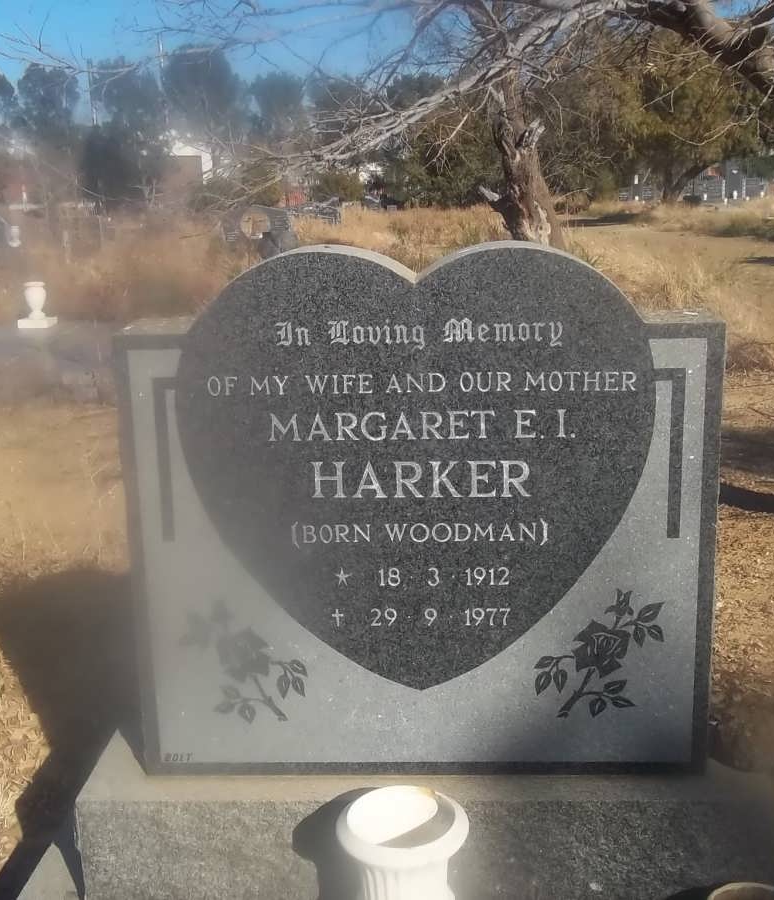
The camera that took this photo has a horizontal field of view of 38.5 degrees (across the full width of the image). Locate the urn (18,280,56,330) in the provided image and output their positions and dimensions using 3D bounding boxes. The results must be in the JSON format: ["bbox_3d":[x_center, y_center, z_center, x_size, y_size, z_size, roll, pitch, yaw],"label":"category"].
[{"bbox_3d":[-2.649,-1.095,8.373,0.222,0.328,0.222,-1,13,2],"label":"urn"}]

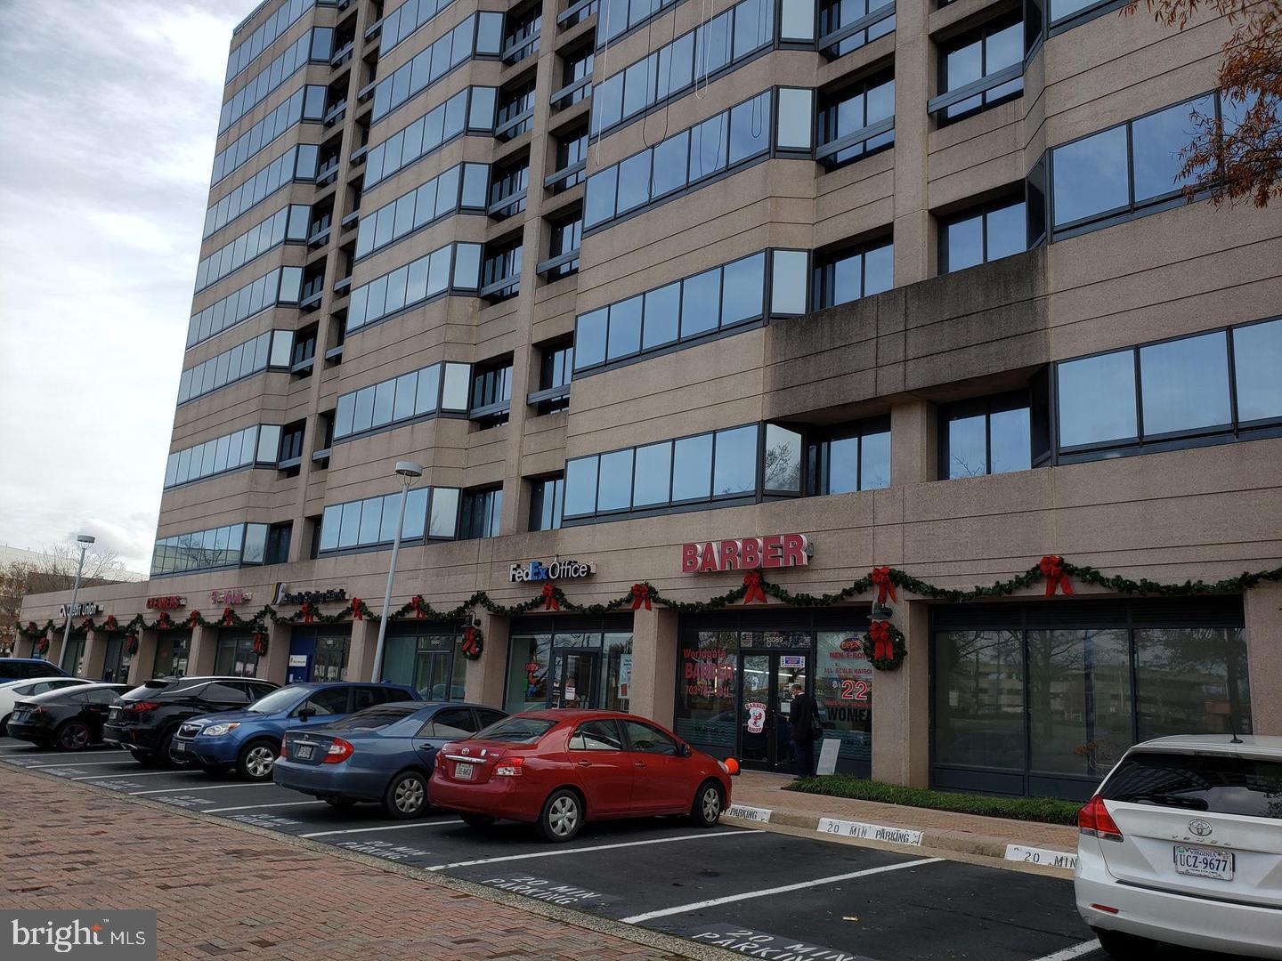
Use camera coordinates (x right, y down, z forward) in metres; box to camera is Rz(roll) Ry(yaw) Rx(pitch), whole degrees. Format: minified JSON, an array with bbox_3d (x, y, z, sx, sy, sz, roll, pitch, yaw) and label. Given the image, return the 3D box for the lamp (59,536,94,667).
[{"bbox_3d":[-20.996,5.351,35.600,0.650,6.600,0.650,-9,-16,43],"label":"lamp"}]

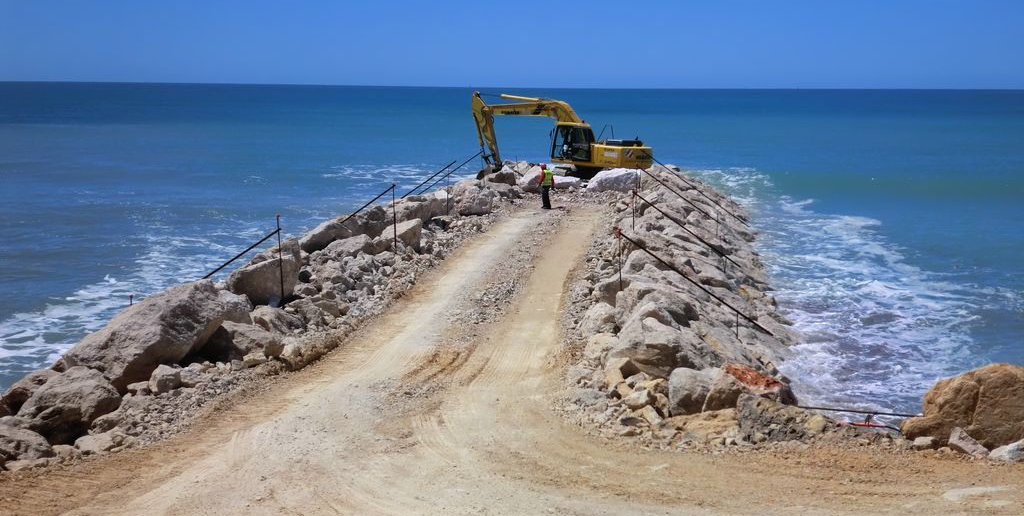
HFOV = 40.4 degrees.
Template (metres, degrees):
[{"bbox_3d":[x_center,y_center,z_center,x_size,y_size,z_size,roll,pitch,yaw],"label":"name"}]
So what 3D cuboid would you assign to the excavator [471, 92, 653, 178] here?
[{"bbox_3d":[2.214,-5.741,66.813,9.300,4.400,3.000,4,8,27],"label":"excavator"}]

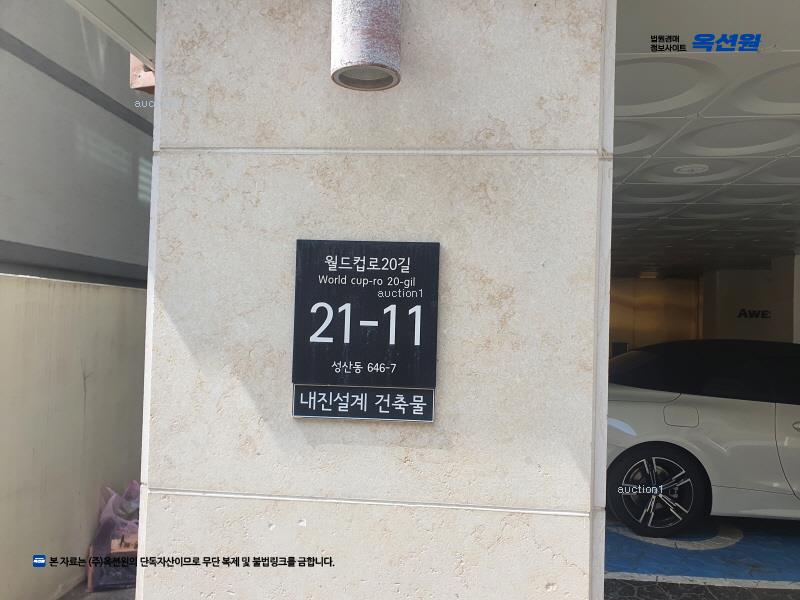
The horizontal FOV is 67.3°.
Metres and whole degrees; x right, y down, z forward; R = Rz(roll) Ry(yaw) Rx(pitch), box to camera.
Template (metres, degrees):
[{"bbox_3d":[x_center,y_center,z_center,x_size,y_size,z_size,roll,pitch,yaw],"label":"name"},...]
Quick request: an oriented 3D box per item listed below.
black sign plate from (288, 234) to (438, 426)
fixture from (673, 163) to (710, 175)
[{"bbox_3d":[-0.058,0.052,1.037,0.245,0.304,0.020,2,-1,5],"label":"black sign plate"},{"bbox_3d":[1.533,-0.688,3.160,0.190,0.030,0.190,2,-1,7],"label":"fixture"}]

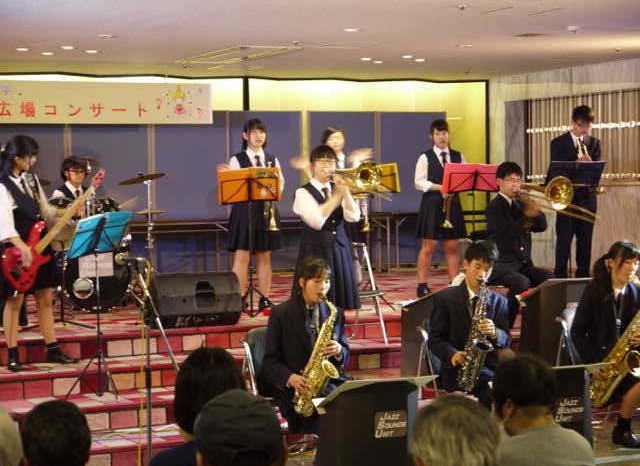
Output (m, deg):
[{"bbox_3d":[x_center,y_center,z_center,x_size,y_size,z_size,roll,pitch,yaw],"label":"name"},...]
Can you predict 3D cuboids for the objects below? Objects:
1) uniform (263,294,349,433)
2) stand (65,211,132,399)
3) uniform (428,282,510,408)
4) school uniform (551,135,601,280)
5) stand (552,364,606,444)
[{"bbox_3d":[-0.068,0.765,9.200,0.480,0.800,0.560,-2,2,-30],"label":"uniform"},{"bbox_3d":[-1.419,0.463,9.950,0.450,1.200,0.360,-2,2,-28],"label":"stand"},{"bbox_3d":[0.980,0.827,9.327,0.500,0.970,0.620,-2,2,-30],"label":"uniform"},{"bbox_3d":[2.387,-0.221,14.450,0.500,1.420,0.380,-2,2,-18],"label":"school uniform"},{"bbox_3d":[1.340,1.054,8.800,0.520,0.640,0.380,-2,2,-25],"label":"stand"}]

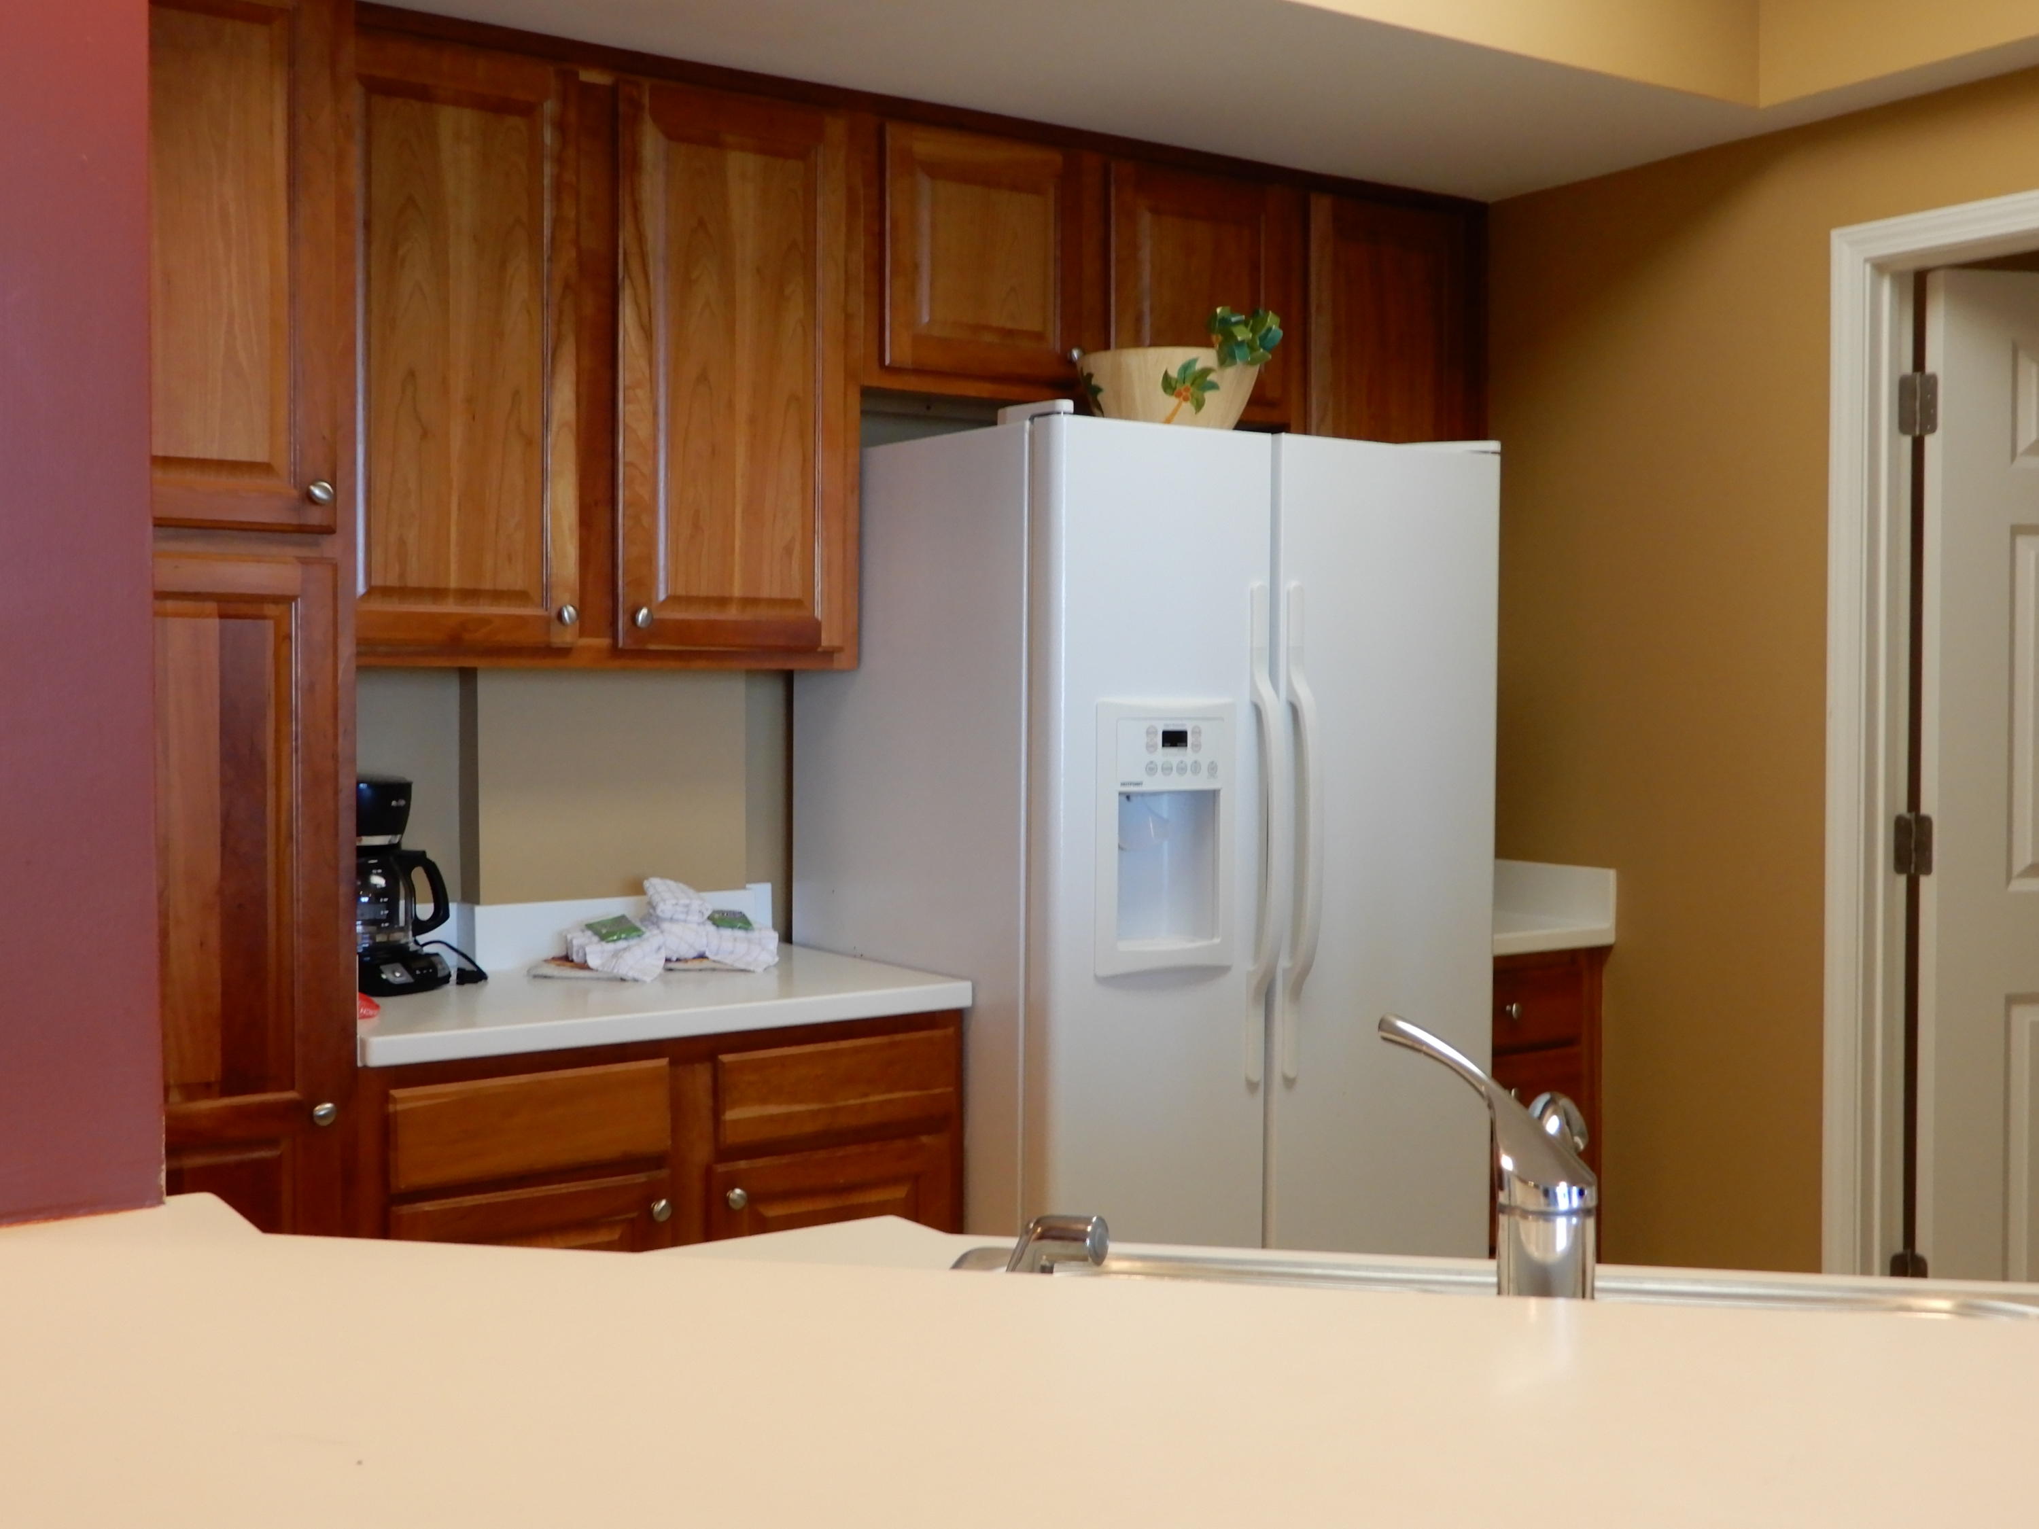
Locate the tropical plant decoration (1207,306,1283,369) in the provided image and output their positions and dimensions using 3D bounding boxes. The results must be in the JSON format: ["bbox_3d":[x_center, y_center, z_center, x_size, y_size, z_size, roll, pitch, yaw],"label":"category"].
[{"bbox_3d":[0.364,-0.690,3.618,0.124,0.102,0.085,0,2,6],"label":"tropical plant decoration"}]

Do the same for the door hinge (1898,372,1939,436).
[{"bbox_3d":[1.484,-0.596,3.694,0.068,0.102,0.035,1,2,22],"label":"door hinge"}]

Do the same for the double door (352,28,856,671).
[{"bbox_3d":[-0.621,-0.576,3.254,0.890,0.852,0.050,-1,2,-35],"label":"double door"}]

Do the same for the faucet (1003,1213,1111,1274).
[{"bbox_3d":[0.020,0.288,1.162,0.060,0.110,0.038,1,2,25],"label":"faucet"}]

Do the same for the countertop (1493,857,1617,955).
[{"bbox_3d":[0.726,0.255,4.208,0.470,0.141,0.648,-1,2,-35],"label":"countertop"}]

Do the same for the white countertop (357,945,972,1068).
[{"bbox_3d":[-0.617,0.338,3.279,0.902,0.040,0.648,-1,2,-35],"label":"white countertop"}]

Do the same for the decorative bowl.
[{"bbox_3d":[0.236,-0.569,3.545,0.286,0.140,0.286,0,2,4],"label":"decorative bowl"}]

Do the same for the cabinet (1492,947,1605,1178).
[{"bbox_3d":[0.719,0.765,4.221,0.435,0.875,0.625,-1,2,-35],"label":"cabinet"}]

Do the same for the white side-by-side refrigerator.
[{"bbox_3d":[0.218,0.349,3.696,0.908,1.740,0.795,-1,2,-35],"label":"white side-by-side refrigerator"}]

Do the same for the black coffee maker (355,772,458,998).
[{"bbox_3d":[-0.959,0.172,3.217,0.240,0.298,0.190,1,2,20],"label":"black coffee maker"}]

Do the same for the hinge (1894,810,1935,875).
[{"bbox_3d":[1.486,0.131,3.715,0.068,0.102,0.035,1,2,22],"label":"hinge"}]

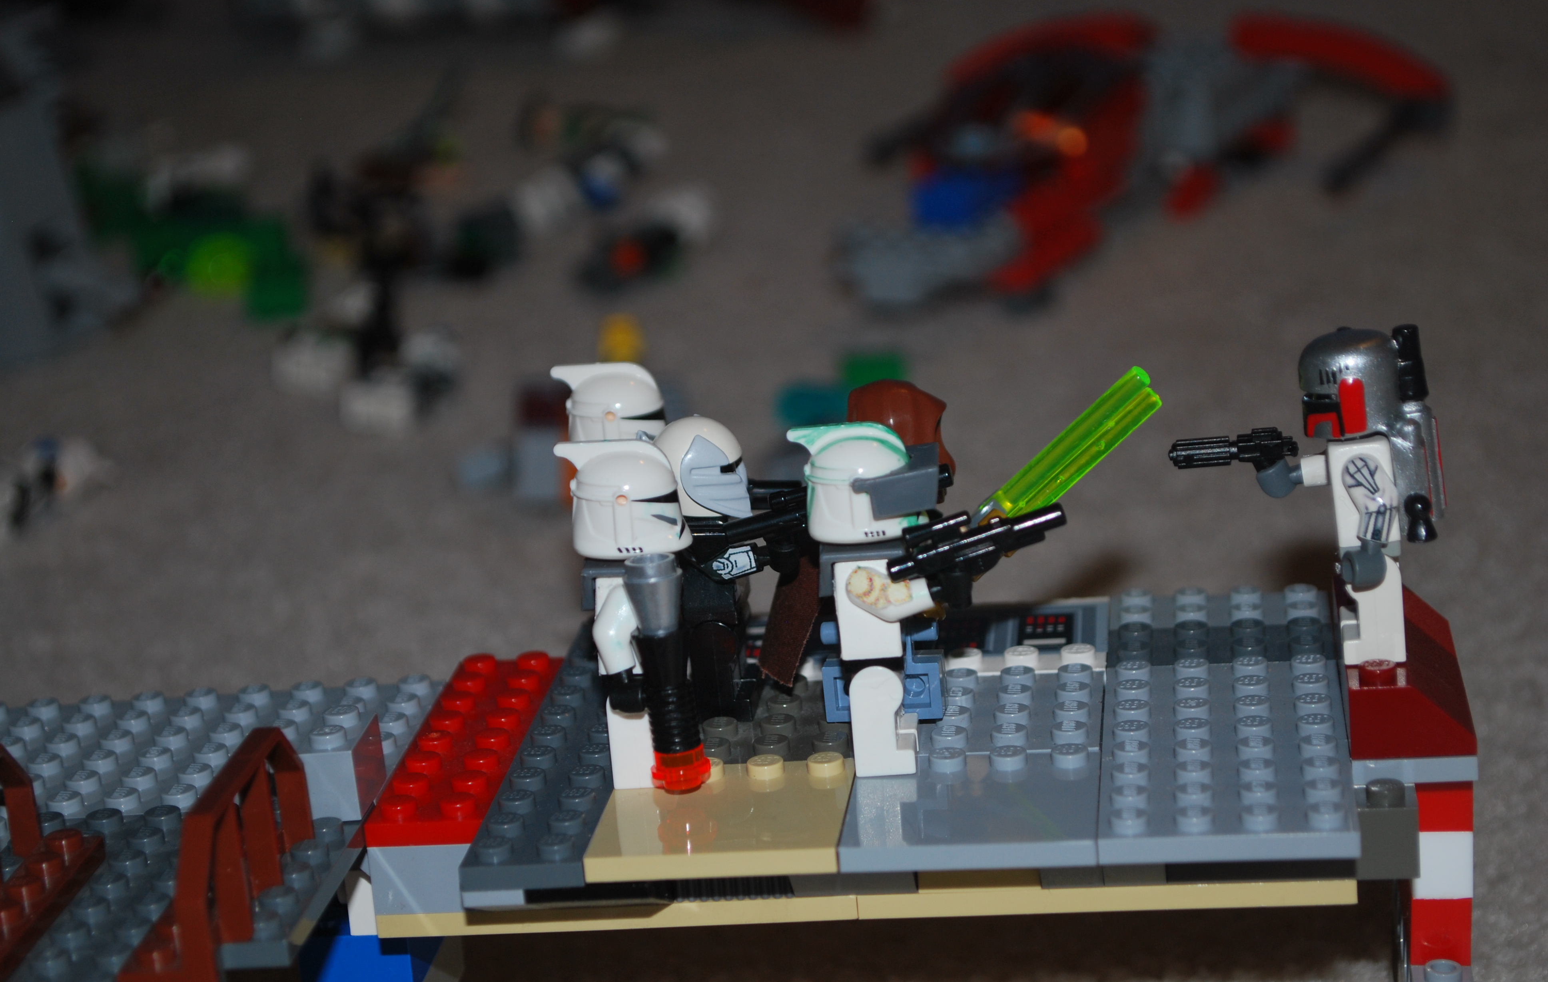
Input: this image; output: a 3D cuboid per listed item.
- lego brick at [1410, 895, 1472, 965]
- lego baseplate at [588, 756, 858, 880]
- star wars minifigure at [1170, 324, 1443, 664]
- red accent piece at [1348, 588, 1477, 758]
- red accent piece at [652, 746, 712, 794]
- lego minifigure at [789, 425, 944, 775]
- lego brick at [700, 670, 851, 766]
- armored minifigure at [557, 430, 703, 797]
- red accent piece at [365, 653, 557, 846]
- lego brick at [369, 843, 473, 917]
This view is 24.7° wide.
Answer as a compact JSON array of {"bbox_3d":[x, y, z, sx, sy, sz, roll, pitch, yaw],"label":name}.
[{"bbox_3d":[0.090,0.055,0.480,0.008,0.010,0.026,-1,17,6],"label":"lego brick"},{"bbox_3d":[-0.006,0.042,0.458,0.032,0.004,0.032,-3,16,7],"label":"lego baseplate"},{"bbox_3d":[0.070,0.000,0.461,0.035,0.044,0.024,-2,16,7],"label":"star wars minifigure"},{"bbox_3d":[0.084,0.022,0.474,0.016,0.011,0.048,-2,16,7],"label":"red accent piece"},{"bbox_3d":[-0.012,0.036,0.460,0.008,0.005,0.008,-2,16,7],"label":"red accent piece"},{"bbox_3d":[0.013,0.013,0.460,0.019,0.046,0.023,-2,16,7],"label":"lego minifigure"},{"bbox_3d":[-0.003,0.033,0.484,0.032,0.005,0.032,-2,16,7],"label":"lego brick"},{"bbox_3d":[-0.018,0.015,0.464,0.017,0.045,0.023,-2,16,7],"label":"armored minifigure"},{"bbox_3d":[-0.042,0.035,0.491,0.016,0.005,0.064,-3,16,8],"label":"red accent piece"},{"bbox_3d":[-0.044,0.048,0.474,0.016,0.010,0.021,-3,16,8],"label":"lego brick"}]

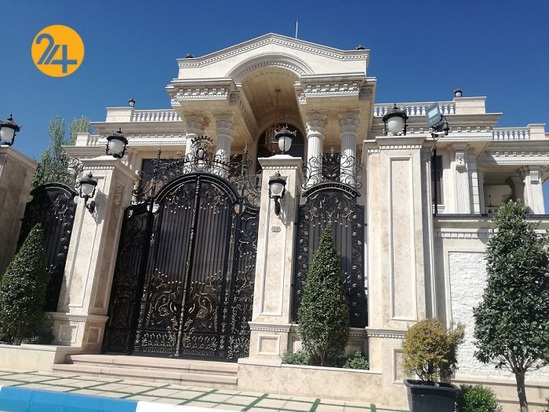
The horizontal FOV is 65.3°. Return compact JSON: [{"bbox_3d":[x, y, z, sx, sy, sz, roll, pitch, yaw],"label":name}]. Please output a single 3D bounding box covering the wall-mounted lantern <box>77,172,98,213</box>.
[{"bbox_3d":[-3.840,-0.291,8.825,0.360,0.788,0.430,0,-16,12],"label":"wall-mounted lantern"}]

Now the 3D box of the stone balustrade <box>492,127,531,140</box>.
[{"bbox_3d":[11.763,-3.482,21.378,1.855,0.720,0.220,1,-16,10],"label":"stone balustrade"}]

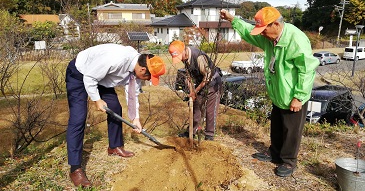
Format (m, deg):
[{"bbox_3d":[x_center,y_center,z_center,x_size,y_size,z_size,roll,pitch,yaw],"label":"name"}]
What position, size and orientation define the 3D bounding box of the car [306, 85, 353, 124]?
[{"bbox_3d":[5.450,0.480,11.325,3.900,1.480,1.670,-13,18,-42],"label":"car"}]

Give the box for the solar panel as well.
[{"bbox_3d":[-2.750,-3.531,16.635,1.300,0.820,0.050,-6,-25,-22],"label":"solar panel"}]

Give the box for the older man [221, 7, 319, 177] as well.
[{"bbox_3d":[0.820,-0.012,2.620,0.820,1.580,0.650,-2,14,-8],"label":"older man"}]

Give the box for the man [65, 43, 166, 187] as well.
[{"bbox_3d":[-0.610,0.151,2.628,0.930,1.280,0.720,1,14,5],"label":"man"}]

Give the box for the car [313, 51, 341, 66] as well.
[{"bbox_3d":[15.700,-4.082,30.284,3.600,1.500,1.600,-7,15,-27],"label":"car"}]

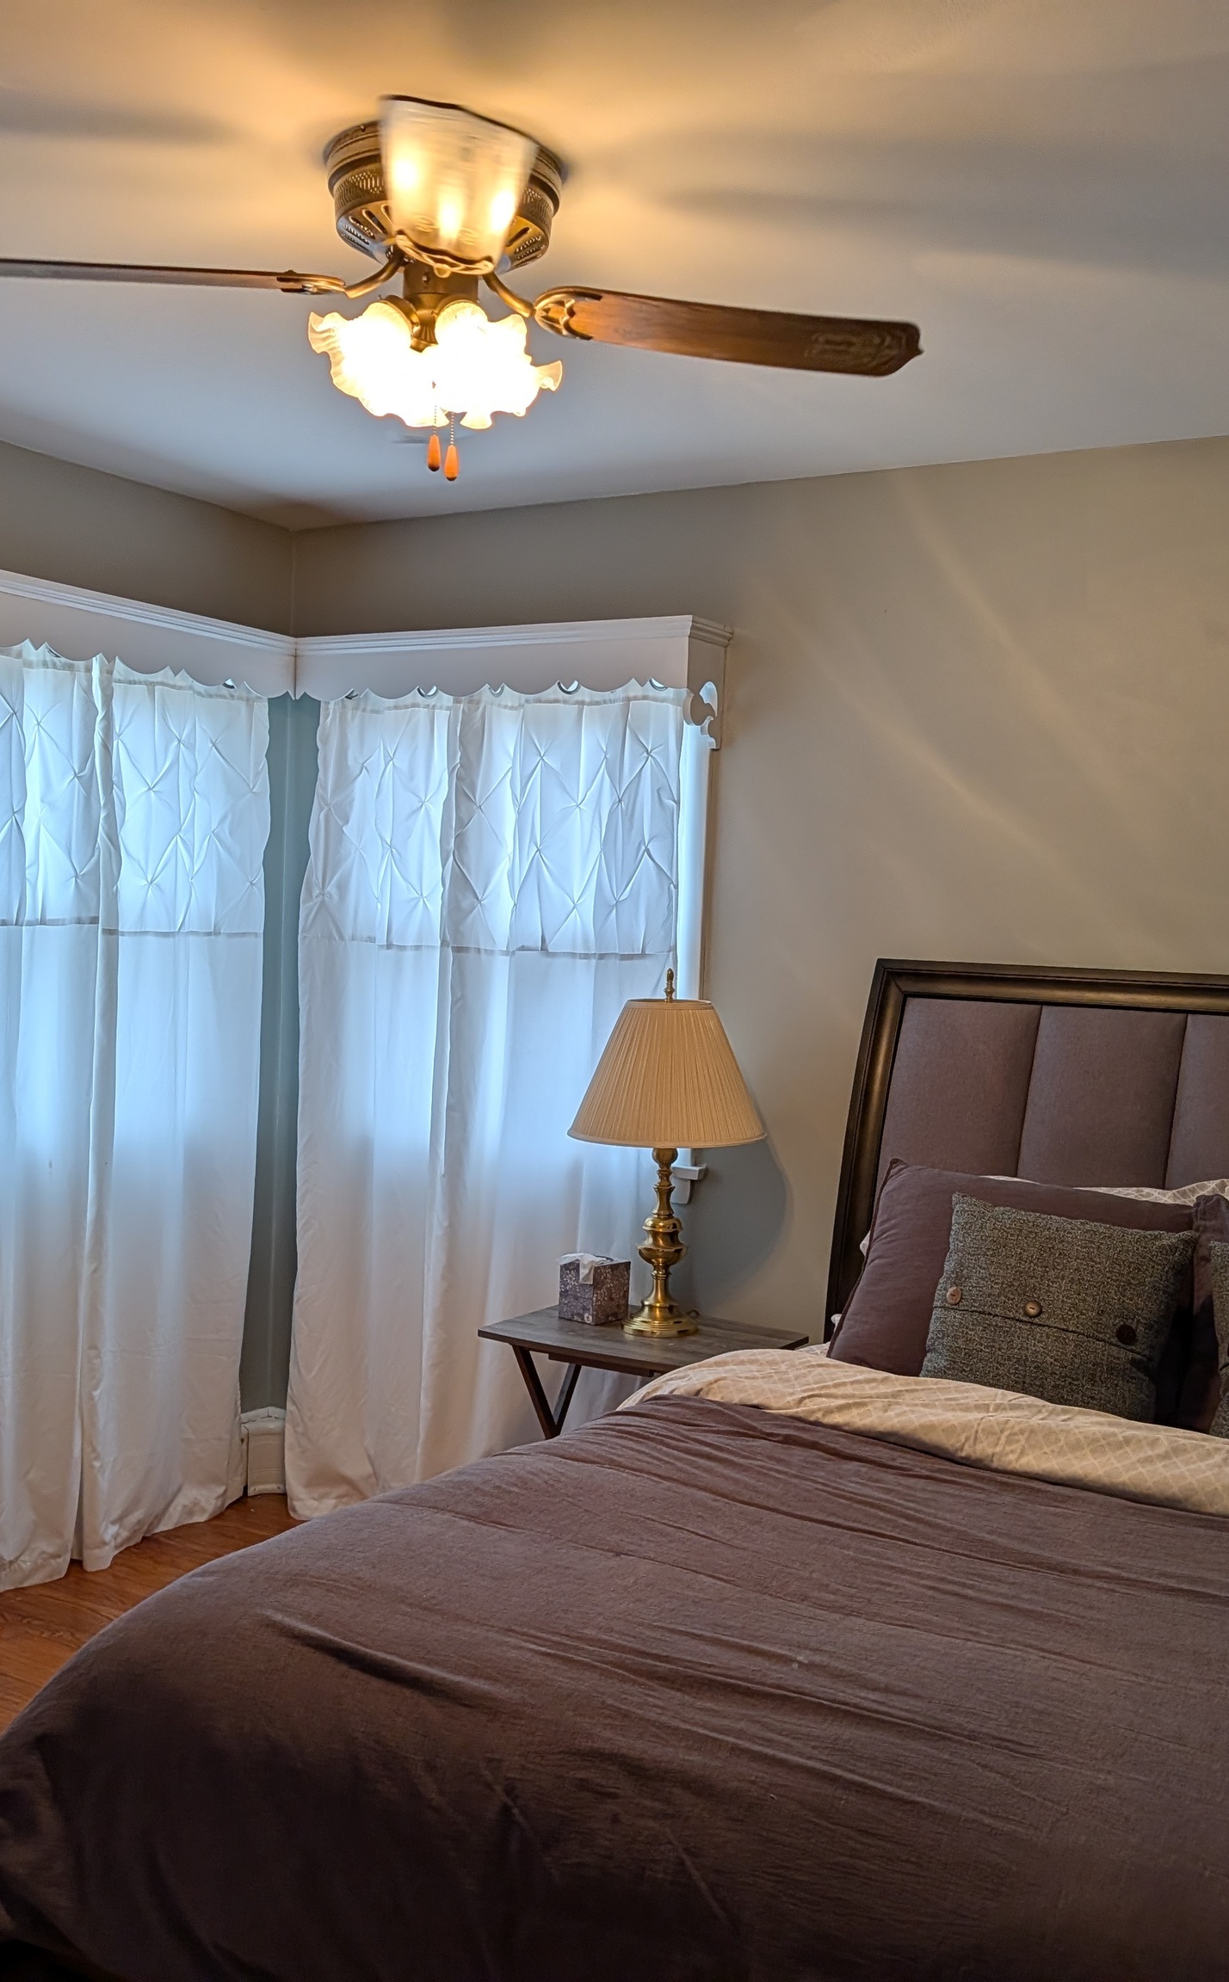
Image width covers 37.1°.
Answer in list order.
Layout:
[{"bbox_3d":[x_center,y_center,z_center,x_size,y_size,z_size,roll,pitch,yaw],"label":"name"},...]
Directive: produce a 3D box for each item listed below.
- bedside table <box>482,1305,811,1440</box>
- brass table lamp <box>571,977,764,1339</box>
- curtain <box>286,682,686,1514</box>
[{"bbox_3d":[0.053,1.025,3.835,0.549,0.612,0.426,4,3,32],"label":"bedside table"},{"bbox_3d":[0.116,0.340,3.861,0.415,0.759,0.415,2,2,0],"label":"brass table lamp"},{"bbox_3d":[-0.347,0.282,4.300,1.053,2.026,0.180,4,3,32],"label":"curtain"}]

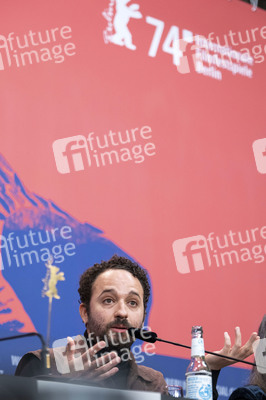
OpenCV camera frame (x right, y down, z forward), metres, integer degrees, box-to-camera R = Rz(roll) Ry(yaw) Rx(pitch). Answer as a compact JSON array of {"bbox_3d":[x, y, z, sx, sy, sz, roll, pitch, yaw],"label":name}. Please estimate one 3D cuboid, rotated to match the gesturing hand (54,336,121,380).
[{"bbox_3d":[-0.113,0.395,2.850,0.160,0.110,0.090,-8,-20,21],"label":"gesturing hand"}]

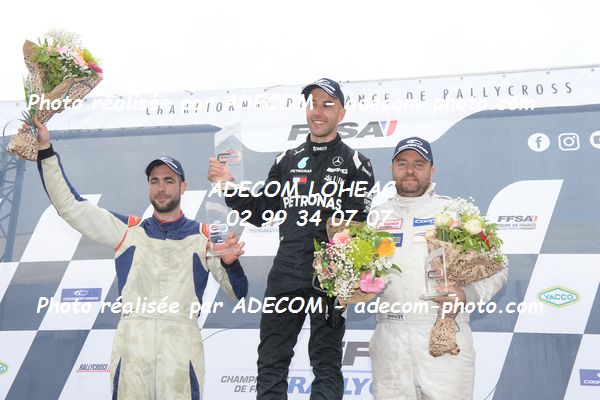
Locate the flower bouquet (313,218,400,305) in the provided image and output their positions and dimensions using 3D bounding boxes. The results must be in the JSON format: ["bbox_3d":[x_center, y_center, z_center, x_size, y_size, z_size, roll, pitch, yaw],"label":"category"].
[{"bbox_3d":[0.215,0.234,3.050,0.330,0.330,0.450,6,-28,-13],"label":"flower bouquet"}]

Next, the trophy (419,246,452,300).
[{"bbox_3d":[0.507,0.273,2.970,0.115,0.197,0.060,-6,-6,6],"label":"trophy"}]

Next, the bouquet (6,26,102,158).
[{"bbox_3d":[-1.075,-0.447,3.420,0.370,0.570,0.330,23,6,-18],"label":"bouquet"}]

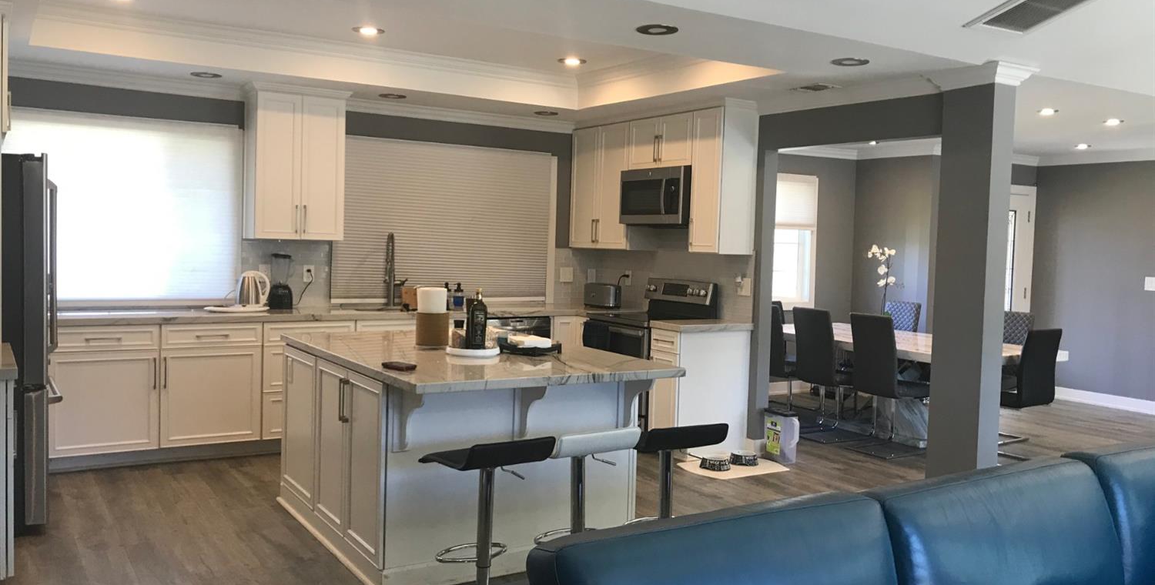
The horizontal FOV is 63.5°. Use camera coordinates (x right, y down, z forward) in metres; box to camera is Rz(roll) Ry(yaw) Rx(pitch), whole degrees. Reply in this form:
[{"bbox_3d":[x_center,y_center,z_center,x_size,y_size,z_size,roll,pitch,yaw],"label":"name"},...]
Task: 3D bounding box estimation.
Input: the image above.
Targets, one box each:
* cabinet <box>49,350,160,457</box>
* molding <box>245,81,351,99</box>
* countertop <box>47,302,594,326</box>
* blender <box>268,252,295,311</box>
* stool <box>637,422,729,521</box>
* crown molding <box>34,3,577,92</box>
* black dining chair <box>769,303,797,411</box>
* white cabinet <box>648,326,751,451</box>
[{"bbox_3d":[-2.985,0.642,5.854,0.603,0.630,0.580,0,4,-32],"label":"cabinet"},{"bbox_3d":[-1.923,-1.356,6.403,0.670,0.085,0.370,0,3,-32],"label":"molding"},{"bbox_3d":[-1.497,0.148,6.635,4.330,0.045,0.650,0,3,-32],"label":"countertop"},{"bbox_3d":[-2.062,-0.080,6.466,0.180,0.400,0.180,0,3,-24],"label":"blender"},{"bbox_3d":[0.355,0.894,3.882,0.381,0.728,0.381,0,4,-27],"label":"stool"},{"bbox_3d":[-1.497,-1.578,6.104,3.615,0.100,0.090,0,4,-32],"label":"crown molding"},{"bbox_3d":[1.729,0.594,7.679,0.613,0.990,0.402,0,4,-32],"label":"black dining chair"},{"bbox_3d":[0.860,0.689,6.603,0.594,0.866,0.386,0,4,-32],"label":"white cabinet"}]

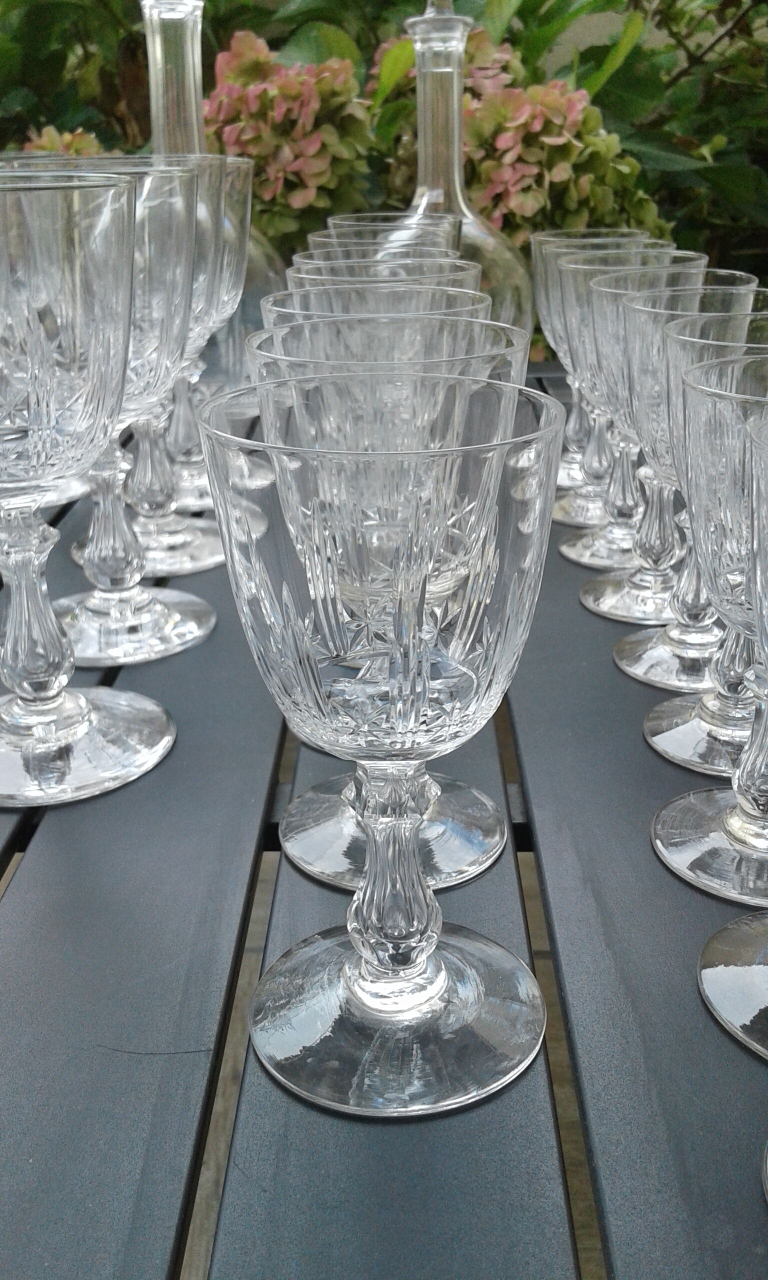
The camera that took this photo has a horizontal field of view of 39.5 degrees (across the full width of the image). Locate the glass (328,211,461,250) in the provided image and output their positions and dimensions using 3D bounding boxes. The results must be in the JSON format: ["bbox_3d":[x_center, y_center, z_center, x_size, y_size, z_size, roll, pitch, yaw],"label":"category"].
[{"bbox_3d":[0.007,-0.145,0.574,0.067,0.142,0.067,-1,26,0],"label":"glass"}]

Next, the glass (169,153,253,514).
[{"bbox_3d":[-0.111,-0.165,0.581,0.091,0.175,0.091,-1,26,0],"label":"glass"}]

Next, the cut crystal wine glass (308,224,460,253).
[{"bbox_3d":[0.002,-0.111,0.502,0.067,0.142,0.067,-1,26,0],"label":"cut crystal wine glass"}]

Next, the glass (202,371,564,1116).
[{"bbox_3d":[0.001,0.022,0.224,0.067,0.142,0.067,-1,26,0],"label":"glass"}]

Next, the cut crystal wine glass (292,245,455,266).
[{"bbox_3d":[-0.002,-0.087,0.453,0.067,0.142,0.067,-1,26,0],"label":"cut crystal wine glass"}]

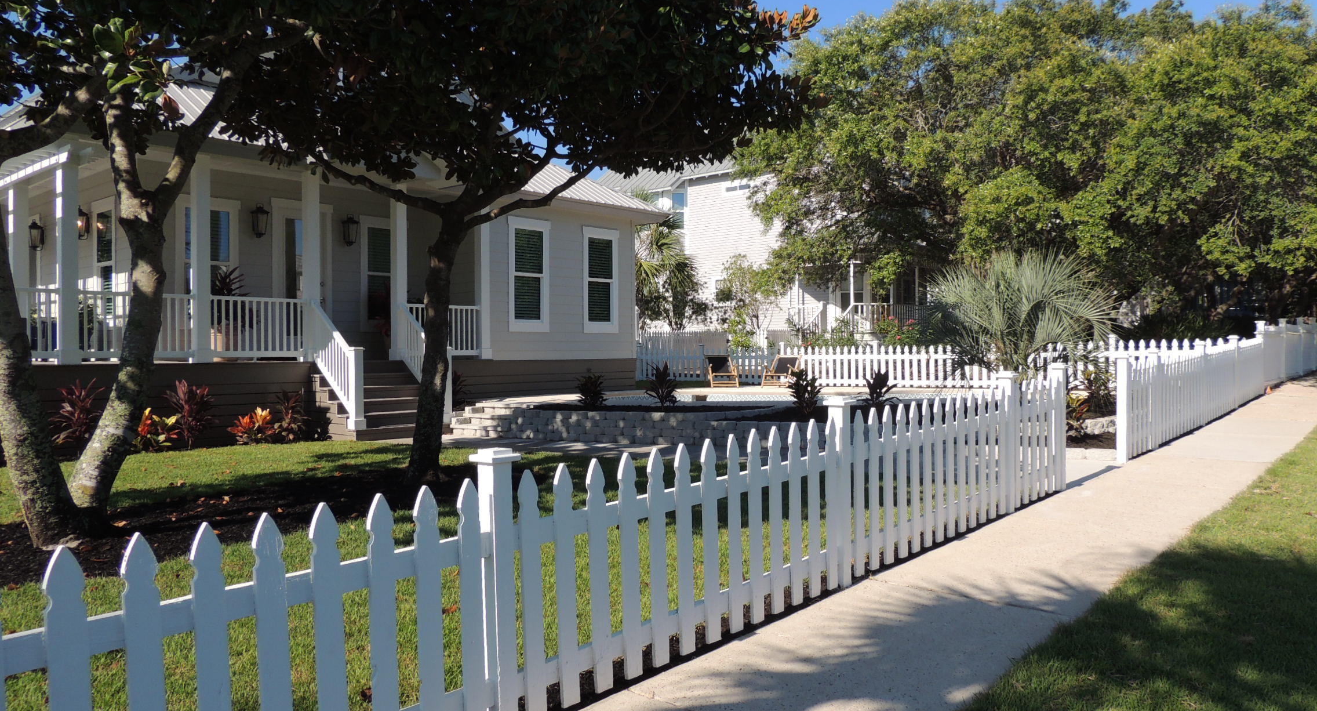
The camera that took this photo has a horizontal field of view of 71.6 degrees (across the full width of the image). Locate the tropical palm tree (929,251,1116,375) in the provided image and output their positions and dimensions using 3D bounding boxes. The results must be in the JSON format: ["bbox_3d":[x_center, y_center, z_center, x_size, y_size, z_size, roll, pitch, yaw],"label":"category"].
[{"bbox_3d":[4.970,-0.360,12.500,2.550,2.100,2.500,-1,0,22],"label":"tropical palm tree"}]

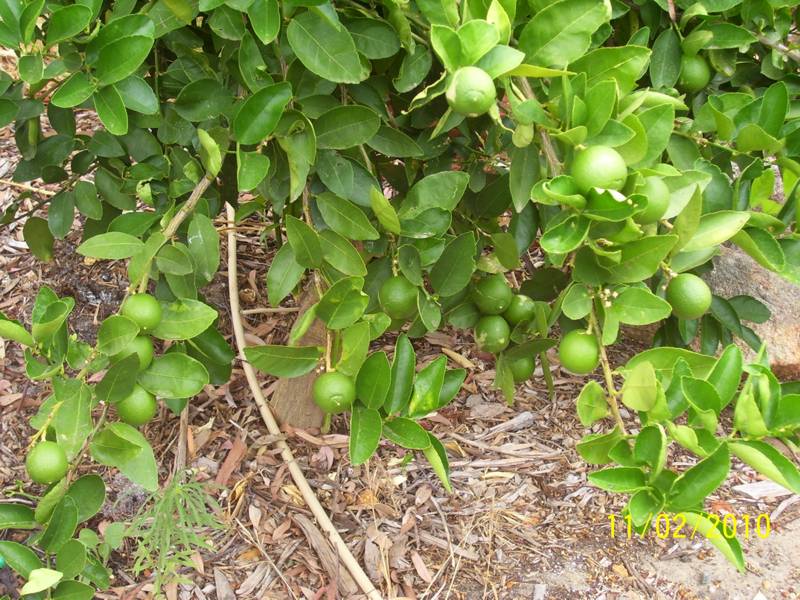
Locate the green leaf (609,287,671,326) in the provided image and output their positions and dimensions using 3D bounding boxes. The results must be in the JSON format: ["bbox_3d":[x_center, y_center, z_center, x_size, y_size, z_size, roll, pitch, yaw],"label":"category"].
[{"bbox_3d":[0.247,0.007,1.560,0.063,0.013,0.041,6,66,2],"label":"green leaf"}]

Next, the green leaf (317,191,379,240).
[{"bbox_3d":[-0.060,-0.096,1.750,0.090,0.017,0.042,33,69,14],"label":"green leaf"}]

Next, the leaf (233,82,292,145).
[{"bbox_3d":[-0.144,-0.196,1.600,0.040,0.014,0.092,35,67,9],"label":"leaf"}]

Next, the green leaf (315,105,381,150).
[{"bbox_3d":[-0.064,-0.197,1.760,0.089,0.045,0.013,-21,-15,6],"label":"green leaf"}]

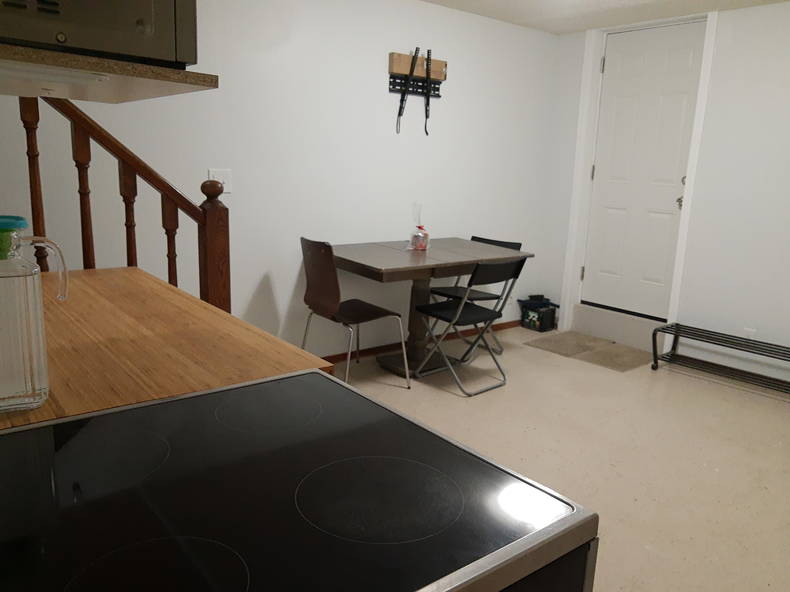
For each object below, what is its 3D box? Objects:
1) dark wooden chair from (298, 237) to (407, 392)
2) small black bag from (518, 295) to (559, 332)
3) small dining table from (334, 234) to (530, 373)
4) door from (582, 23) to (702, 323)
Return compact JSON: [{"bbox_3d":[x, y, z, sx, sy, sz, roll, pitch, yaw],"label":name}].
[{"bbox_3d":[-0.252,0.095,3.442,0.520,0.855,0.545,-7,15,-37],"label":"dark wooden chair"},{"bbox_3d":[1.191,0.135,4.874,0.205,0.280,0.230,-7,15,-37],"label":"small black bag"},{"bbox_3d":[0.163,0.106,3.654,1.210,0.772,0.860,-7,15,-35],"label":"small dining table"},{"bbox_3d":[1.804,-0.866,4.311,0.050,2.022,0.790,-7,15,-37],"label":"door"}]

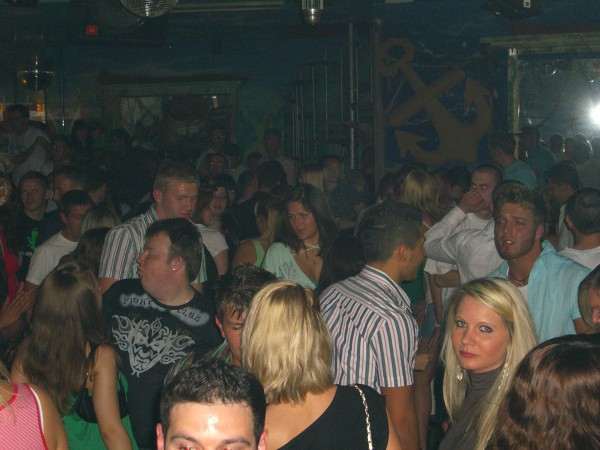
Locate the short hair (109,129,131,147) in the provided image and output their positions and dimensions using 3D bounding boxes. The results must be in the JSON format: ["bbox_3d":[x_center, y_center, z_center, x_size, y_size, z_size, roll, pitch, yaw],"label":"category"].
[{"bbox_3d":[-1.363,-0.661,8.900,0.165,0.145,0.180,2,8,20],"label":"short hair"}]

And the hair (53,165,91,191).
[{"bbox_3d":[-1.183,-0.246,6.100,0.185,0.145,0.190,4,9,33],"label":"hair"}]

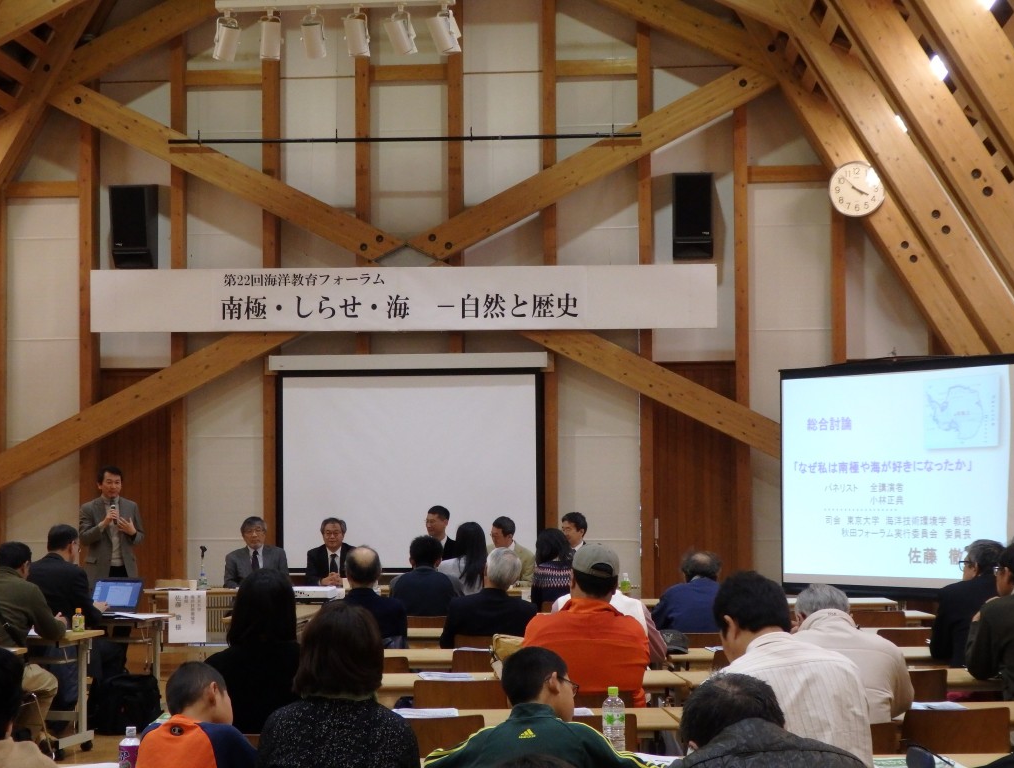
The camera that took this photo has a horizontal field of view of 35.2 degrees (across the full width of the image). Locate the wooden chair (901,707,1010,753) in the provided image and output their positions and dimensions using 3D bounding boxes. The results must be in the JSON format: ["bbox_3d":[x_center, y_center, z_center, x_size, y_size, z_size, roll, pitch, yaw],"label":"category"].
[{"bbox_3d":[1.505,1.480,5.580,0.420,0.790,0.500,0,-3,-3],"label":"wooden chair"}]

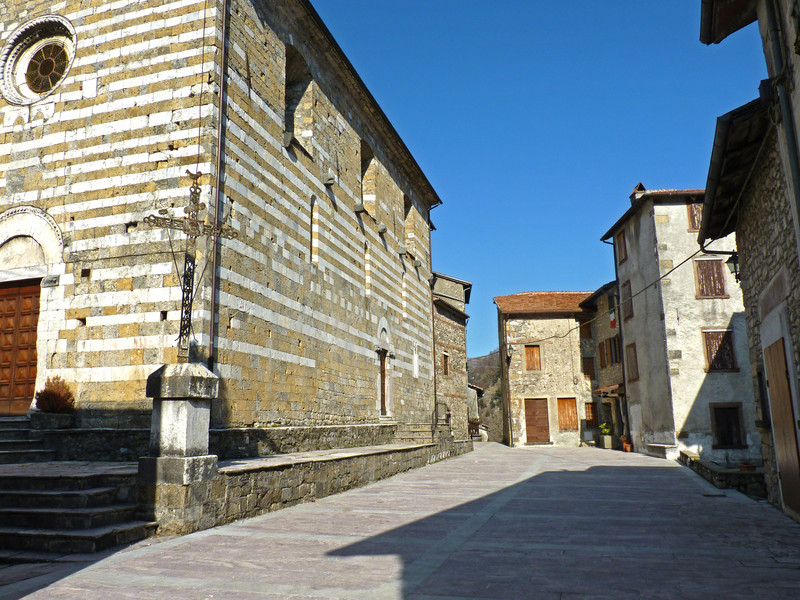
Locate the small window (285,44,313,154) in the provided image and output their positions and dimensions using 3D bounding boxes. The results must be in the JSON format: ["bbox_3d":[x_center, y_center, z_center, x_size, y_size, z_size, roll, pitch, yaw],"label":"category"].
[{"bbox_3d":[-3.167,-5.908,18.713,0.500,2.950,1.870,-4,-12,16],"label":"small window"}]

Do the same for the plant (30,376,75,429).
[{"bbox_3d":[-7.740,2.290,13.939,0.920,1.120,0.850,-4,-12,16],"label":"plant"}]

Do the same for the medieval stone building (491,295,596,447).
[{"bbox_3d":[8.352,4.094,35.895,5.400,8.300,6.800,-2,-11,5],"label":"medieval stone building"}]

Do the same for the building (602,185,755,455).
[{"bbox_3d":[12.255,1.305,25.850,5.300,9.900,6.200,-2,-11,5],"label":"building"}]

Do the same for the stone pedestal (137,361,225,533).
[{"bbox_3d":[-3.353,2.201,9.434,0.820,2.463,0.820,-4,-12,16],"label":"stone pedestal"}]

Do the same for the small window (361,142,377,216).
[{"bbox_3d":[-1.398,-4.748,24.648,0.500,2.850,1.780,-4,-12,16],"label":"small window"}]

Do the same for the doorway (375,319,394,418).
[{"bbox_3d":[-0.707,2.747,25.100,0.500,4.050,2.150,-4,-12,16],"label":"doorway"}]

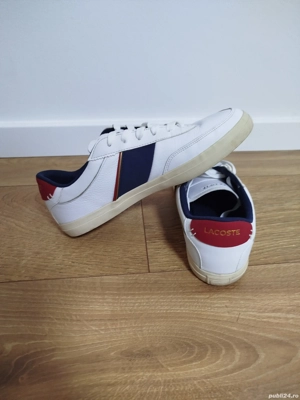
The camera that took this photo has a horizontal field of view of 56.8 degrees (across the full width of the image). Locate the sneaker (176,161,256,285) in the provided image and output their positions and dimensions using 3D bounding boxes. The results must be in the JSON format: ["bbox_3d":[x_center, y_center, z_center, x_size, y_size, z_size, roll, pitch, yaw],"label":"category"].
[{"bbox_3d":[0.088,-0.015,0.420,0.106,0.108,0.297,1,29,6],"label":"sneaker"}]

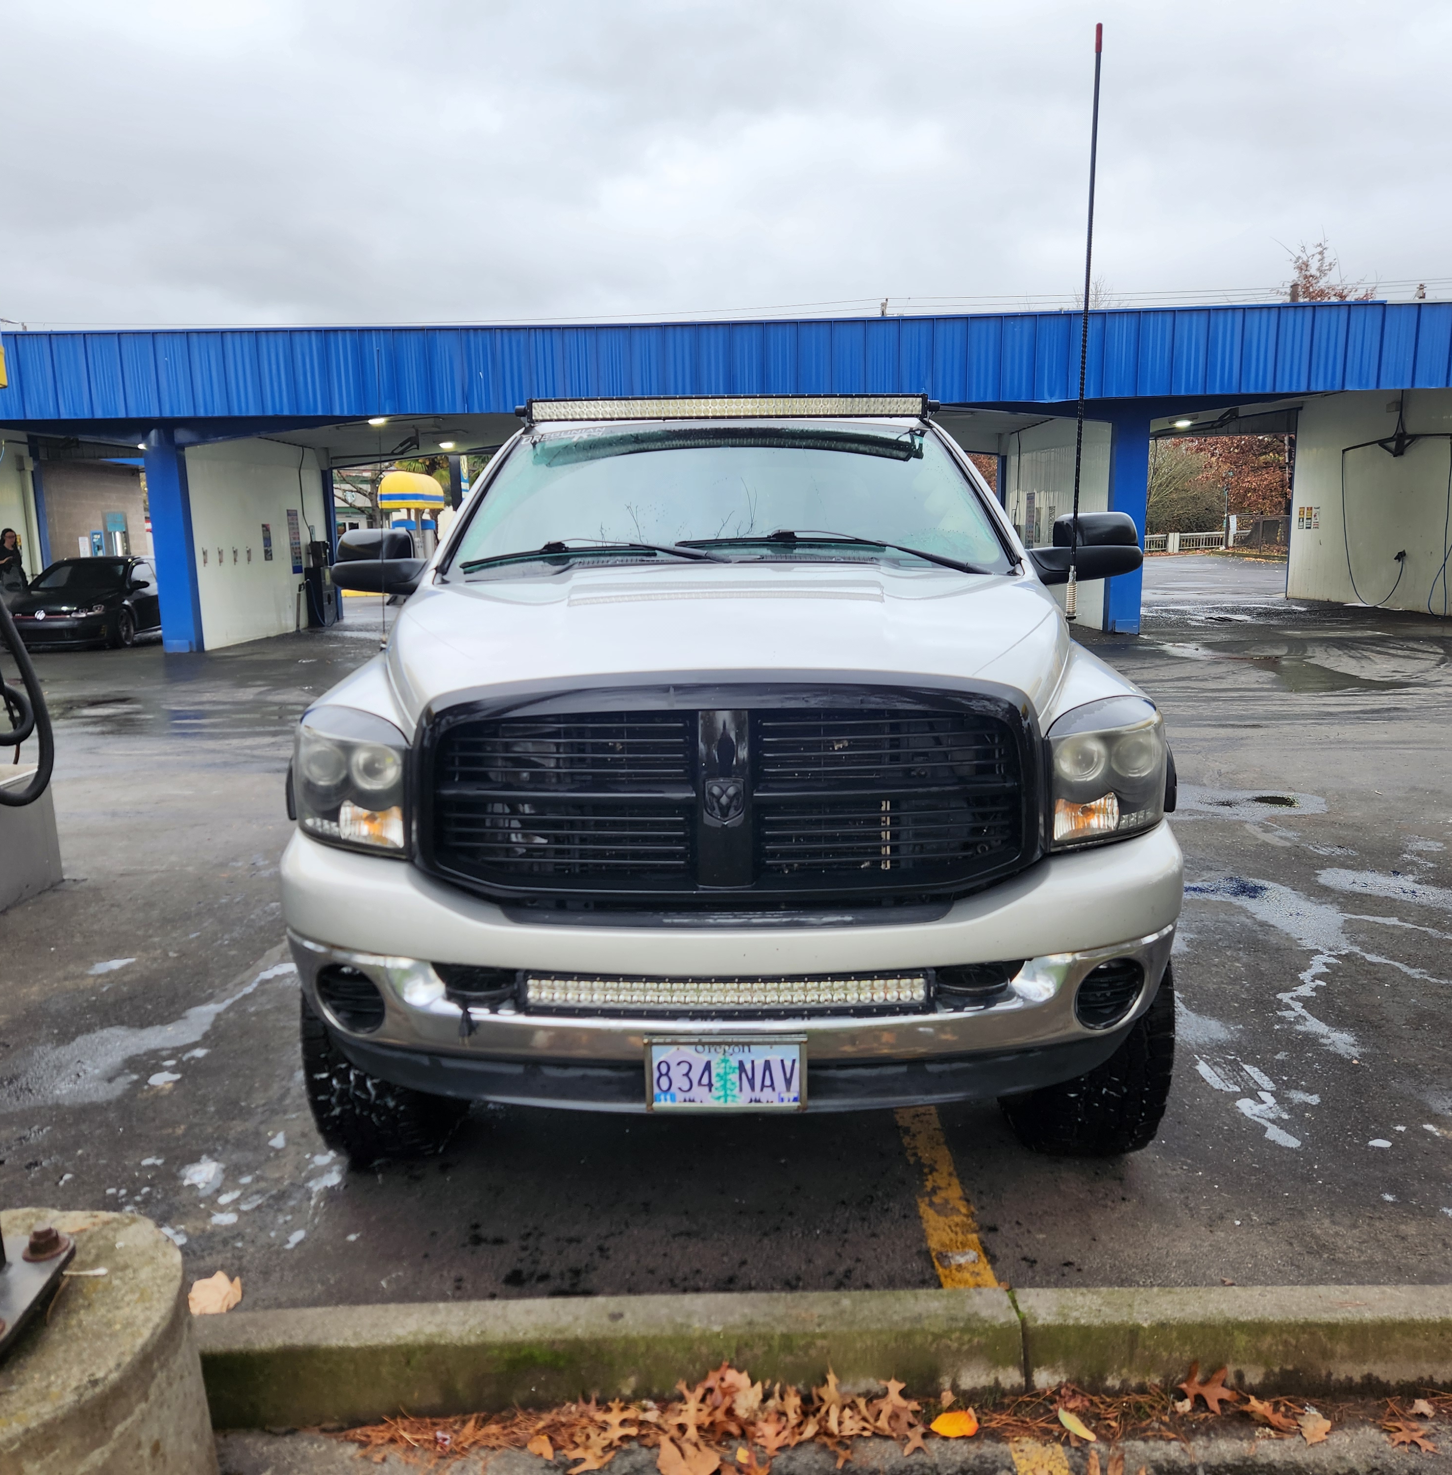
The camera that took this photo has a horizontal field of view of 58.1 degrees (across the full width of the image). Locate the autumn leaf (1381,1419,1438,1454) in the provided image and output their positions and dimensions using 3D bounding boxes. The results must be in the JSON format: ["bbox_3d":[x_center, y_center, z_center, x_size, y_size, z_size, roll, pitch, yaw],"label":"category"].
[{"bbox_3d":[1.259,1.289,2.409,0.105,0.020,0.085,-1,10,0],"label":"autumn leaf"}]

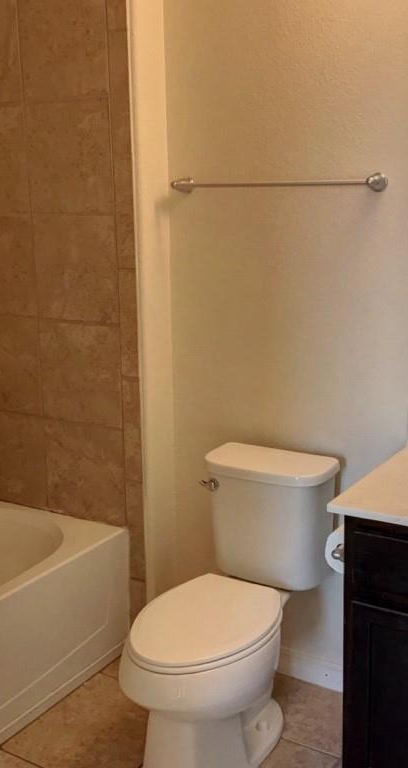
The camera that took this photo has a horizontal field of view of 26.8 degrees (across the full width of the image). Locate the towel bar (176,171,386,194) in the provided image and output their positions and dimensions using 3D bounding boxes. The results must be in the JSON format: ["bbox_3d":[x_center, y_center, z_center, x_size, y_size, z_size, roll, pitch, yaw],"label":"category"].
[{"bbox_3d":[0.190,-0.561,2.409,0.660,0.052,0.073,6,14,31],"label":"towel bar"}]

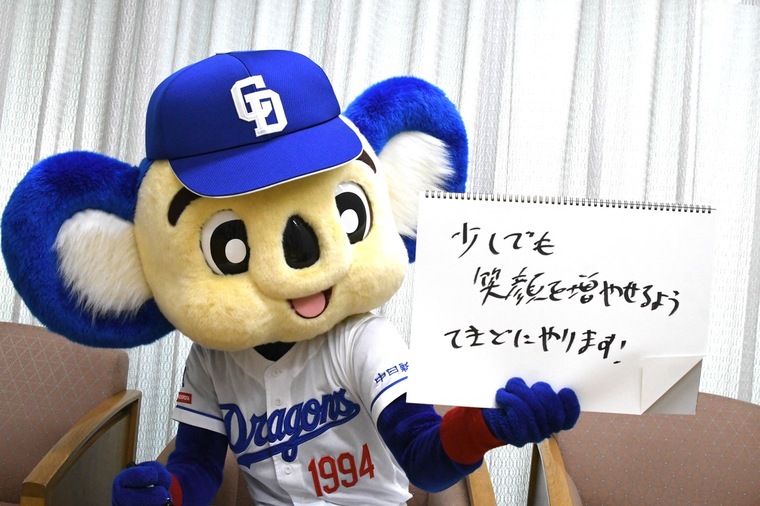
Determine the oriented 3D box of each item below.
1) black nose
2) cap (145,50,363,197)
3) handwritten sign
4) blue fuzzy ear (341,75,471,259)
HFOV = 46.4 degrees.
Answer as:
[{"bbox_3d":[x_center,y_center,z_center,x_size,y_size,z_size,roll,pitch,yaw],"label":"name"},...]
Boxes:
[{"bbox_3d":[-0.123,-0.018,1.390,0.056,0.086,0.035,-13,17,-14],"label":"black nose"},{"bbox_3d":[-0.230,-0.238,1.500,0.345,0.215,0.410,-13,17,-14],"label":"cap"},{"bbox_3d":[0.257,0.077,1.260,0.420,0.302,0.015,3,6,-3],"label":"handwritten sign"},{"bbox_3d":[0.048,-0.153,1.630,0.250,0.340,0.130,-13,17,-14],"label":"blue fuzzy ear"}]

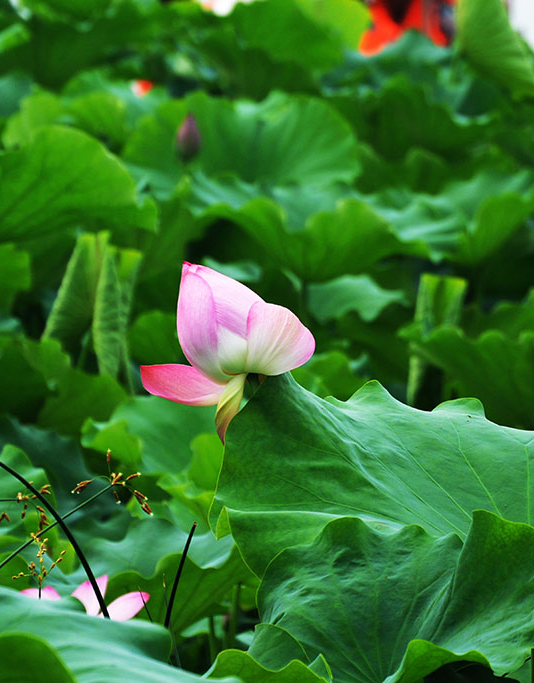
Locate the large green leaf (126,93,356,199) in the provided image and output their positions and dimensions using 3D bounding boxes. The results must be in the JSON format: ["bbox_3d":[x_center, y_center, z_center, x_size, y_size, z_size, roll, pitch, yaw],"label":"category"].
[{"bbox_3d":[-0.045,-0.350,15.000,0.419,0.175,0.320,0,4,0],"label":"large green leaf"}]

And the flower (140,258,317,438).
[{"bbox_3d":[-0.038,0.010,8.300,0.171,0.170,0.150,0,4,0],"label":"flower"}]

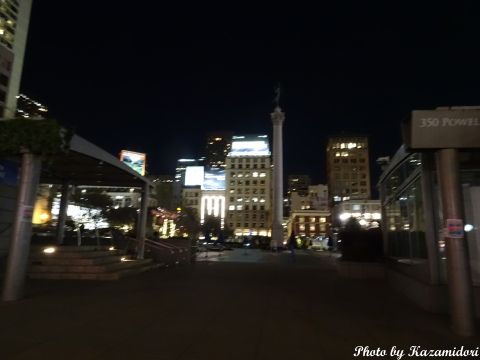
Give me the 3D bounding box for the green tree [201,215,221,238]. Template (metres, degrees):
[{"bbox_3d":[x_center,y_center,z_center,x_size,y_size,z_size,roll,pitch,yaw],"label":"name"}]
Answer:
[{"bbox_3d":[-8.273,14.869,100.552,5.949,8.464,6.000,0,-10,7],"label":"green tree"}]

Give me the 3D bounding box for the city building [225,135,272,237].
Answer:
[{"bbox_3d":[4.878,4.937,156.883,20.832,47.445,22.000,0,-10,7],"label":"city building"}]

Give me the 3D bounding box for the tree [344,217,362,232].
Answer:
[{"bbox_3d":[20.486,9.711,60.994,2.931,5.816,3.400,0,-10,7],"label":"tree"}]

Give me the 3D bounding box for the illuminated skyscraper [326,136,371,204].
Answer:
[{"bbox_3d":[56.274,6.518,173.571,18.485,54.747,19.000,0,-10,7],"label":"illuminated skyscraper"}]

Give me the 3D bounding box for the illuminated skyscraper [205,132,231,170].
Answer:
[{"bbox_3d":[-26.934,11.646,438.273,32.640,142.790,36.000,0,-10,7],"label":"illuminated skyscraper"}]

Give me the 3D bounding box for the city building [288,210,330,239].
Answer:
[{"bbox_3d":[30.555,21.323,150.049,16.952,13.572,20.000,0,-10,7],"label":"city building"}]

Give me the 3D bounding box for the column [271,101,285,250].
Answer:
[{"bbox_3d":[6.966,-0.656,60.829,2.569,26.507,2.500,0,-10,7],"label":"column"}]

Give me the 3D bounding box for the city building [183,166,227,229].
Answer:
[{"bbox_3d":[-14.638,12.263,158.936,20.007,33.142,24.000,0,-10,7],"label":"city building"}]

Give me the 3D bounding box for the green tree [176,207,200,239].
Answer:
[{"bbox_3d":[-10.844,10.649,76.248,5.176,8.588,6.400,0,-10,7],"label":"green tree"}]

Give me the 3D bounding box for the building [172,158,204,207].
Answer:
[{"bbox_3d":[-43.317,19.270,307.140,28.323,75.463,28.000,0,-10,7],"label":"building"}]

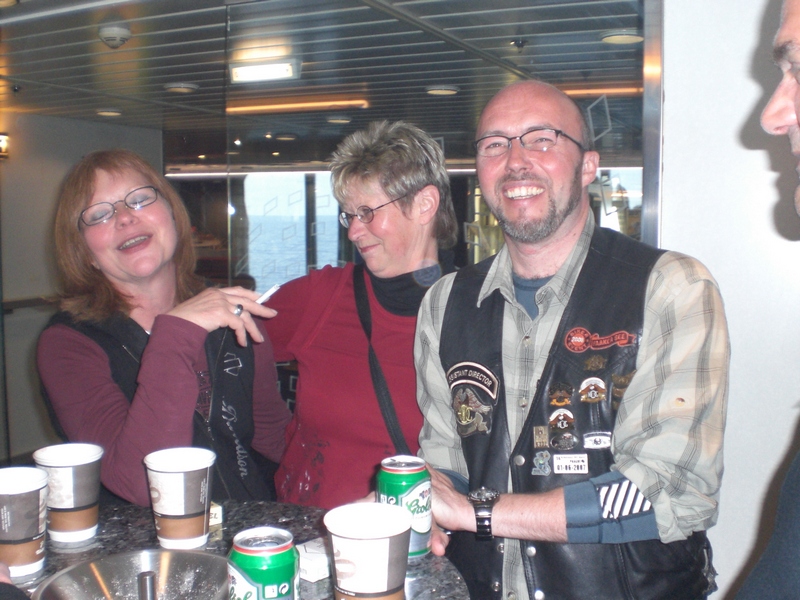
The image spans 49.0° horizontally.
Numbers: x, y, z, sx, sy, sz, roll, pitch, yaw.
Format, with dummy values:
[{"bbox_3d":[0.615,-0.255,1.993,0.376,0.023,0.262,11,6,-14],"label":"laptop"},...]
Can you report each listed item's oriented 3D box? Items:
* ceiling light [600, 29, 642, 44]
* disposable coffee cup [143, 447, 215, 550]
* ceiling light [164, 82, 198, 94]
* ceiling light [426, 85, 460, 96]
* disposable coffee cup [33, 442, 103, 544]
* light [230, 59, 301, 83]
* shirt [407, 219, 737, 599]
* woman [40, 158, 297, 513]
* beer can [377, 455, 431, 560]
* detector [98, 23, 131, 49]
[{"bbox_3d":[0.764,-0.906,3.022,0.155,0.026,0.155,3,6,24],"label":"ceiling light"},{"bbox_3d":[-0.275,0.251,1.103,0.089,0.110,0.089,0,6,0],"label":"disposable coffee cup"},{"bbox_3d":[-1.067,-1.036,4.290,0.165,0.026,0.165,3,6,24],"label":"ceiling light"},{"bbox_3d":[0.212,-1.047,4.388,0.160,0.026,0.160,0,6,0],"label":"ceiling light"},{"bbox_3d":[-0.422,0.247,1.118,0.089,0.110,0.089,0,6,0],"label":"disposable coffee cup"},{"bbox_3d":[-0.551,-0.942,3.614,0.300,0.085,0.050,3,6,24],"label":"light"},{"bbox_3d":[0.254,0.200,1.295,0.480,0.640,0.310,3,6,24],"label":"shirt"},{"bbox_3d":[-0.405,0.555,1.510,0.480,1.620,0.420,-4,7,-38],"label":"woman"},{"bbox_3d":[0.005,0.253,1.073,0.066,0.115,0.066,0,6,0],"label":"beer can"},{"bbox_3d":[-0.943,-0.870,2.905,0.108,0.065,0.108,0,6,0],"label":"detector"}]

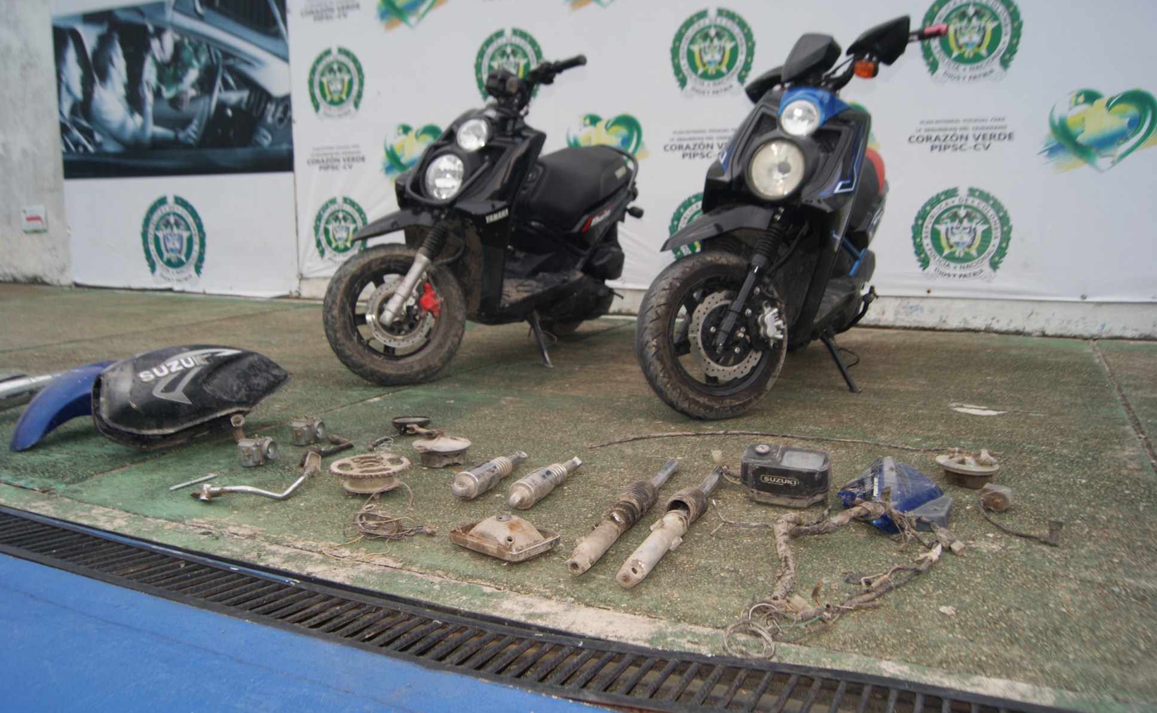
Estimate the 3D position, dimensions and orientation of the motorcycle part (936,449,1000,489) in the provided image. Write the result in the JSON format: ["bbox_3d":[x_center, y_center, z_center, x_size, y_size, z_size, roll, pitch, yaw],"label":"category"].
[{"bbox_3d":[0.830,0.231,1.845,0.132,0.075,0.132,0,9,0],"label":"motorcycle part"}]

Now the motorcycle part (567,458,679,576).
[{"bbox_3d":[0.102,0.270,1.598,0.066,0.063,0.610,4,9,21],"label":"motorcycle part"}]

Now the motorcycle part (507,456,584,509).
[{"bbox_3d":[-0.059,0.249,1.764,0.055,0.055,0.312,4,10,23],"label":"motorcycle part"}]

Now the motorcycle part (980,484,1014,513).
[{"bbox_3d":[0.832,0.274,1.723,0.058,0.045,0.052,5,10,25],"label":"motorcycle part"}]

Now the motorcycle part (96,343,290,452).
[{"bbox_3d":[-0.987,0.101,2.204,0.470,0.210,0.280,-8,12,-42],"label":"motorcycle part"}]

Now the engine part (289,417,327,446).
[{"bbox_3d":[-0.669,0.181,2.172,0.085,0.065,0.060,4,10,20],"label":"engine part"}]

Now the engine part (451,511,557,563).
[{"bbox_3d":[-0.129,0.296,1.507,0.157,0.058,0.124,8,12,40],"label":"engine part"}]

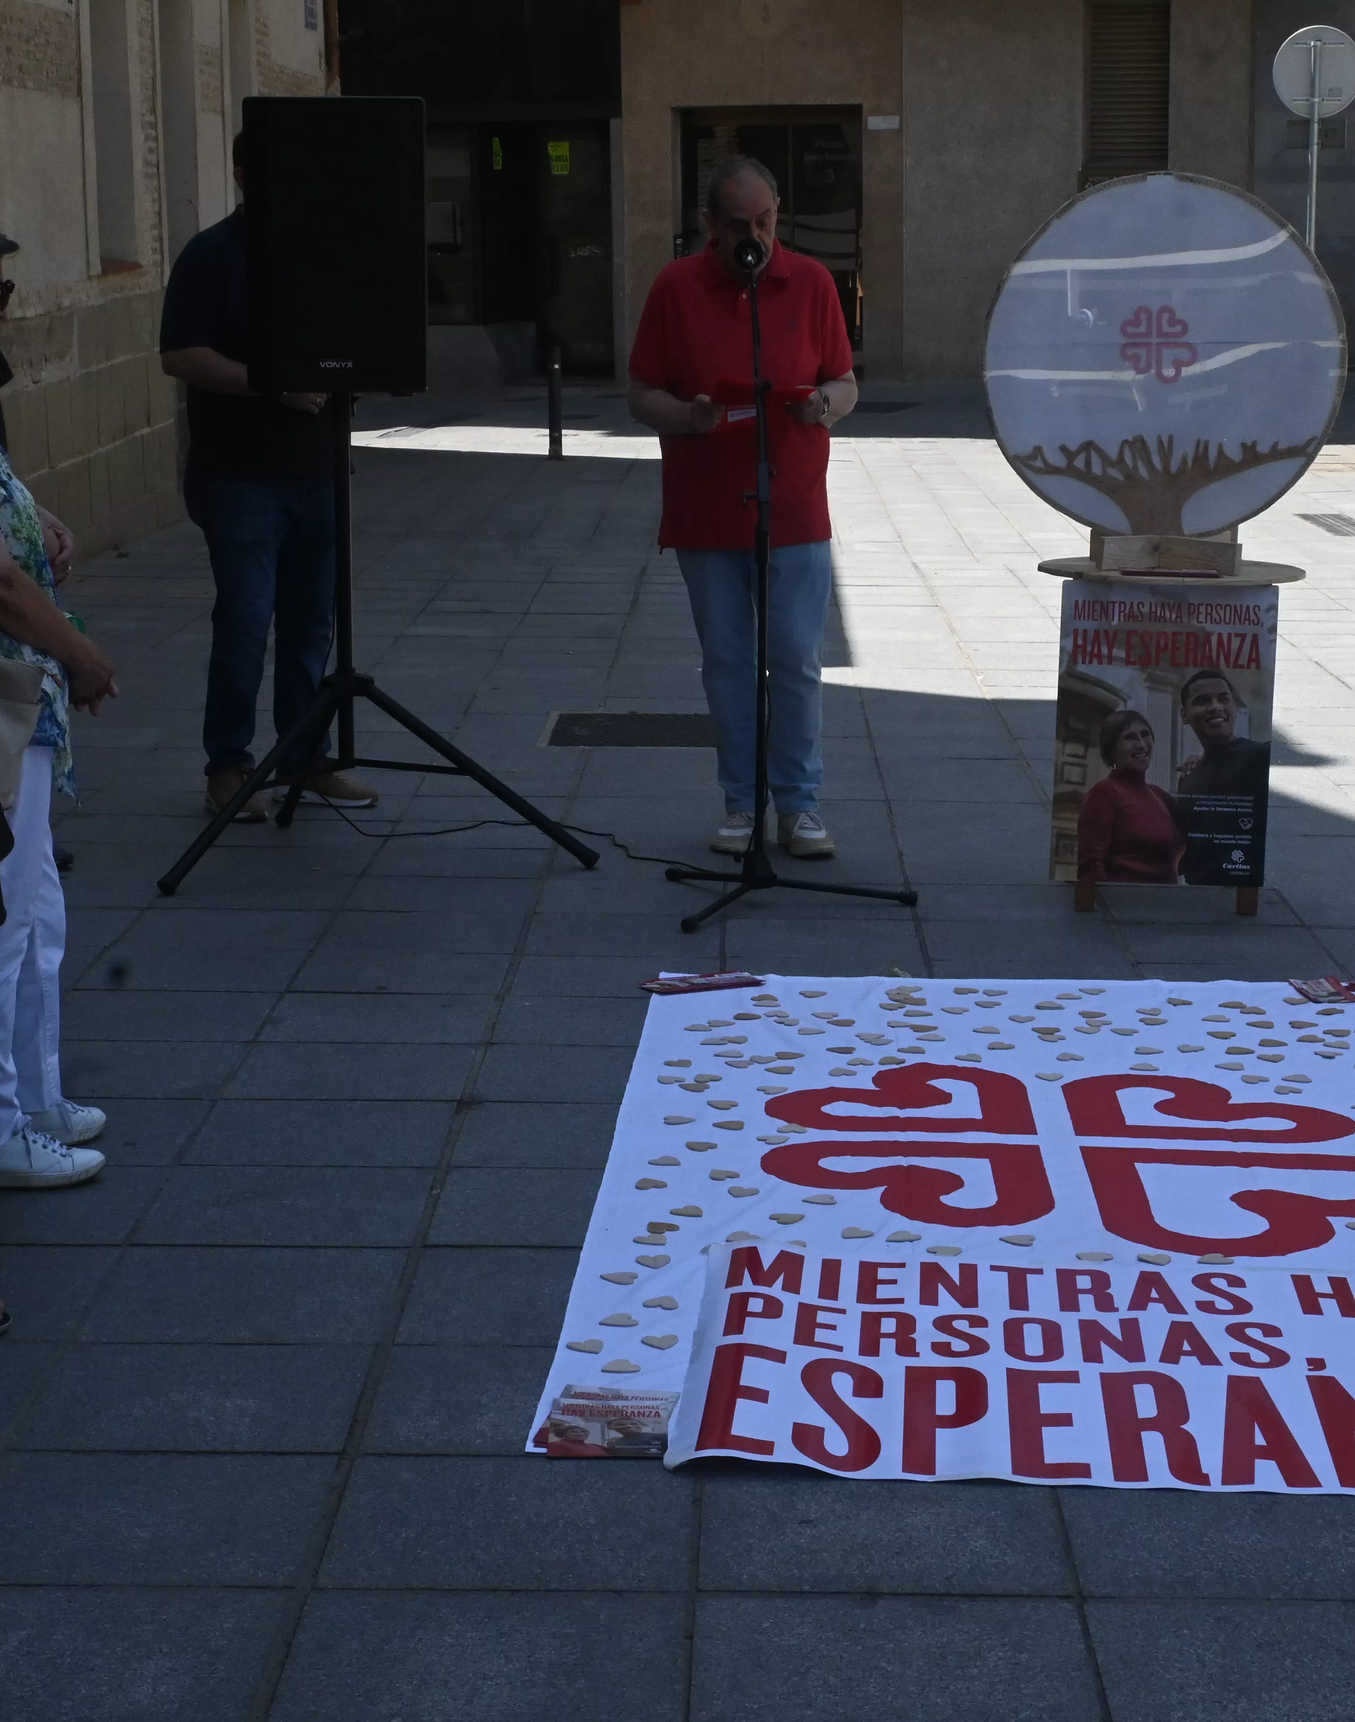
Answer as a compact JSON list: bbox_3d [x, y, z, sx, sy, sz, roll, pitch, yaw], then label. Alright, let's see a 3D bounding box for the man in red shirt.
[{"bbox_3d":[0.164,-0.869,8.071,0.580,1.710,0.420,0,11,-1],"label":"man in red shirt"}]

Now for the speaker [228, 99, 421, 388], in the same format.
[{"bbox_3d":[-0.839,-1.476,7.803,0.440,0.690,0.360,-1,11,-3],"label":"speaker"}]

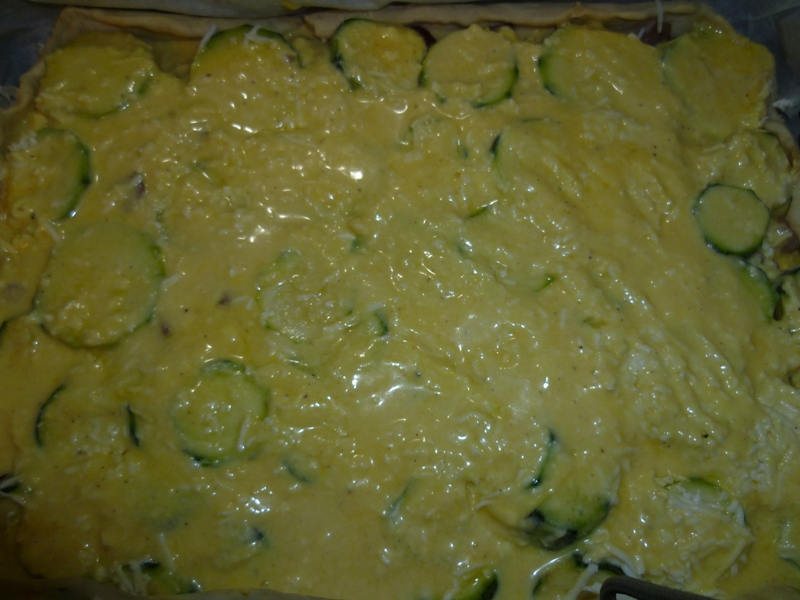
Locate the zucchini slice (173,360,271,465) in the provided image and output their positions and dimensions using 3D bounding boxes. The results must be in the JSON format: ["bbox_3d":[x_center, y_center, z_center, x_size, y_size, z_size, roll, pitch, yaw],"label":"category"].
[{"bbox_3d":[-0.080,0.051,0.290,0.042,0.008,0.045,0,75,0],"label":"zucchini slice"}]

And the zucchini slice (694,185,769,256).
[{"bbox_3d":[0.161,-0.039,0.315,0.032,0.008,0.034,0,75,0],"label":"zucchini slice"}]

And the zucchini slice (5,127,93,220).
[{"bbox_3d":[-0.174,-0.062,0.321,0.040,0.008,0.044,0,75,0],"label":"zucchini slice"}]

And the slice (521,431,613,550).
[{"bbox_3d":[0.072,0.083,0.283,0.041,0.010,0.047,0,70,-4],"label":"slice"}]

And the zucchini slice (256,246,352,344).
[{"bbox_3d":[-0.045,-0.002,0.305,0.044,0.008,0.045,0,75,0],"label":"zucchini slice"}]

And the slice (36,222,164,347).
[{"bbox_3d":[-0.141,-0.008,0.306,0.057,0.008,0.058,0,75,0],"label":"slice"}]

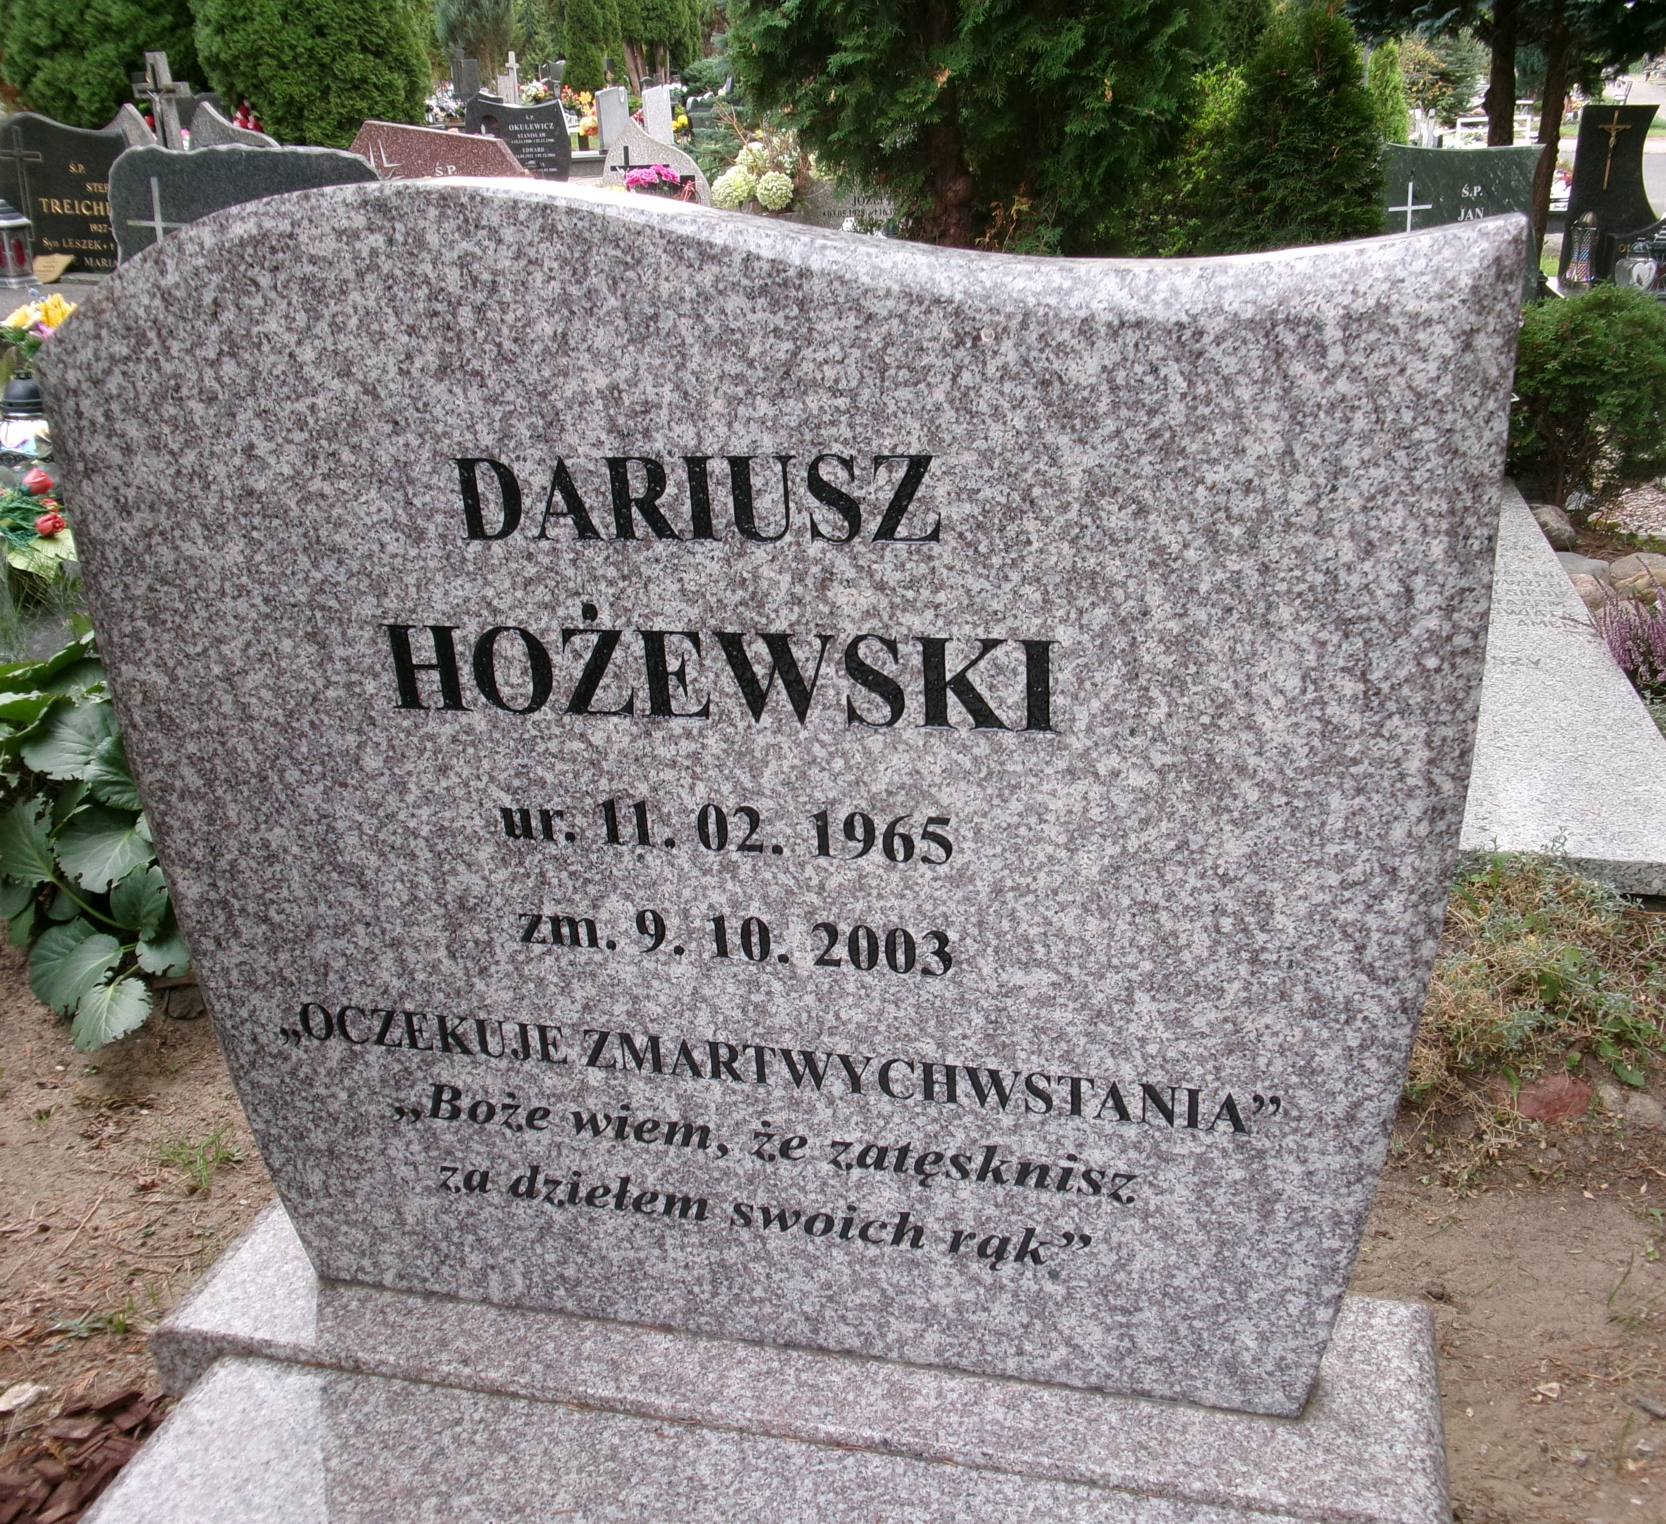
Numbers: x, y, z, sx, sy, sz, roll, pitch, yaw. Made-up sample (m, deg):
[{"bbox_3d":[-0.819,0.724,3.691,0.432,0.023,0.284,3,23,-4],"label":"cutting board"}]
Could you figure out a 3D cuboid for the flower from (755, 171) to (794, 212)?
[{"bbox_3d":[-0.232,-2.254,6.500,0.155,0.150,0.150,-3,24,1],"label":"flower"}]

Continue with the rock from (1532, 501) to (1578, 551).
[{"bbox_3d":[1.512,-0.496,3.460,0.110,0.090,0.105,3,24,15],"label":"rock"}]

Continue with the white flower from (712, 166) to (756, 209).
[{"bbox_3d":[-0.389,-2.252,6.450,0.170,0.165,0.160,-3,24,1],"label":"white flower"}]

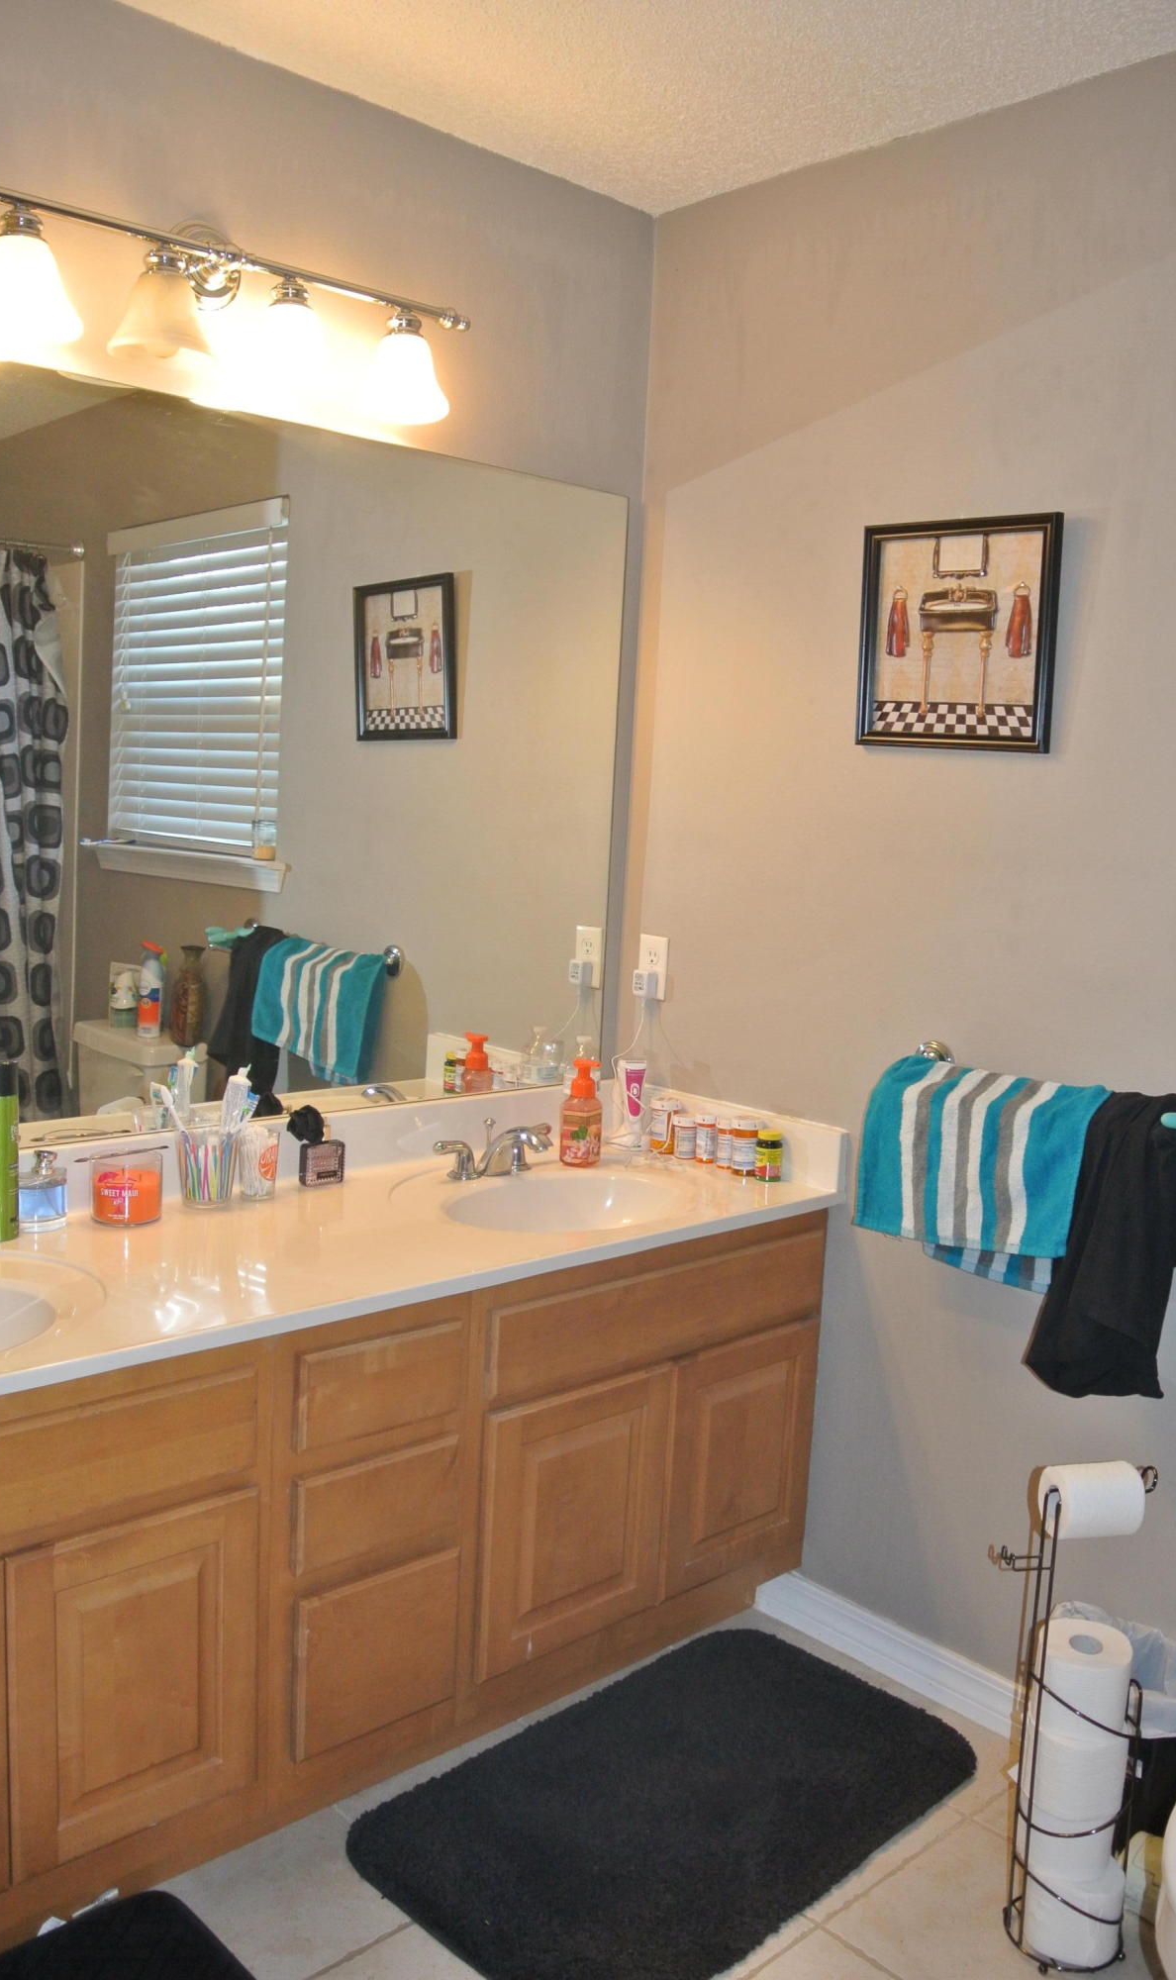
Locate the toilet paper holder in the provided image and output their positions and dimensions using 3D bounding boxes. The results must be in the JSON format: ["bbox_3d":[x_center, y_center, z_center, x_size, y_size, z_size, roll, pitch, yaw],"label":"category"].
[{"bbox_3d":[0.612,0.905,1.931,0.197,0.620,0.145,1,8,-15],"label":"toilet paper holder"}]

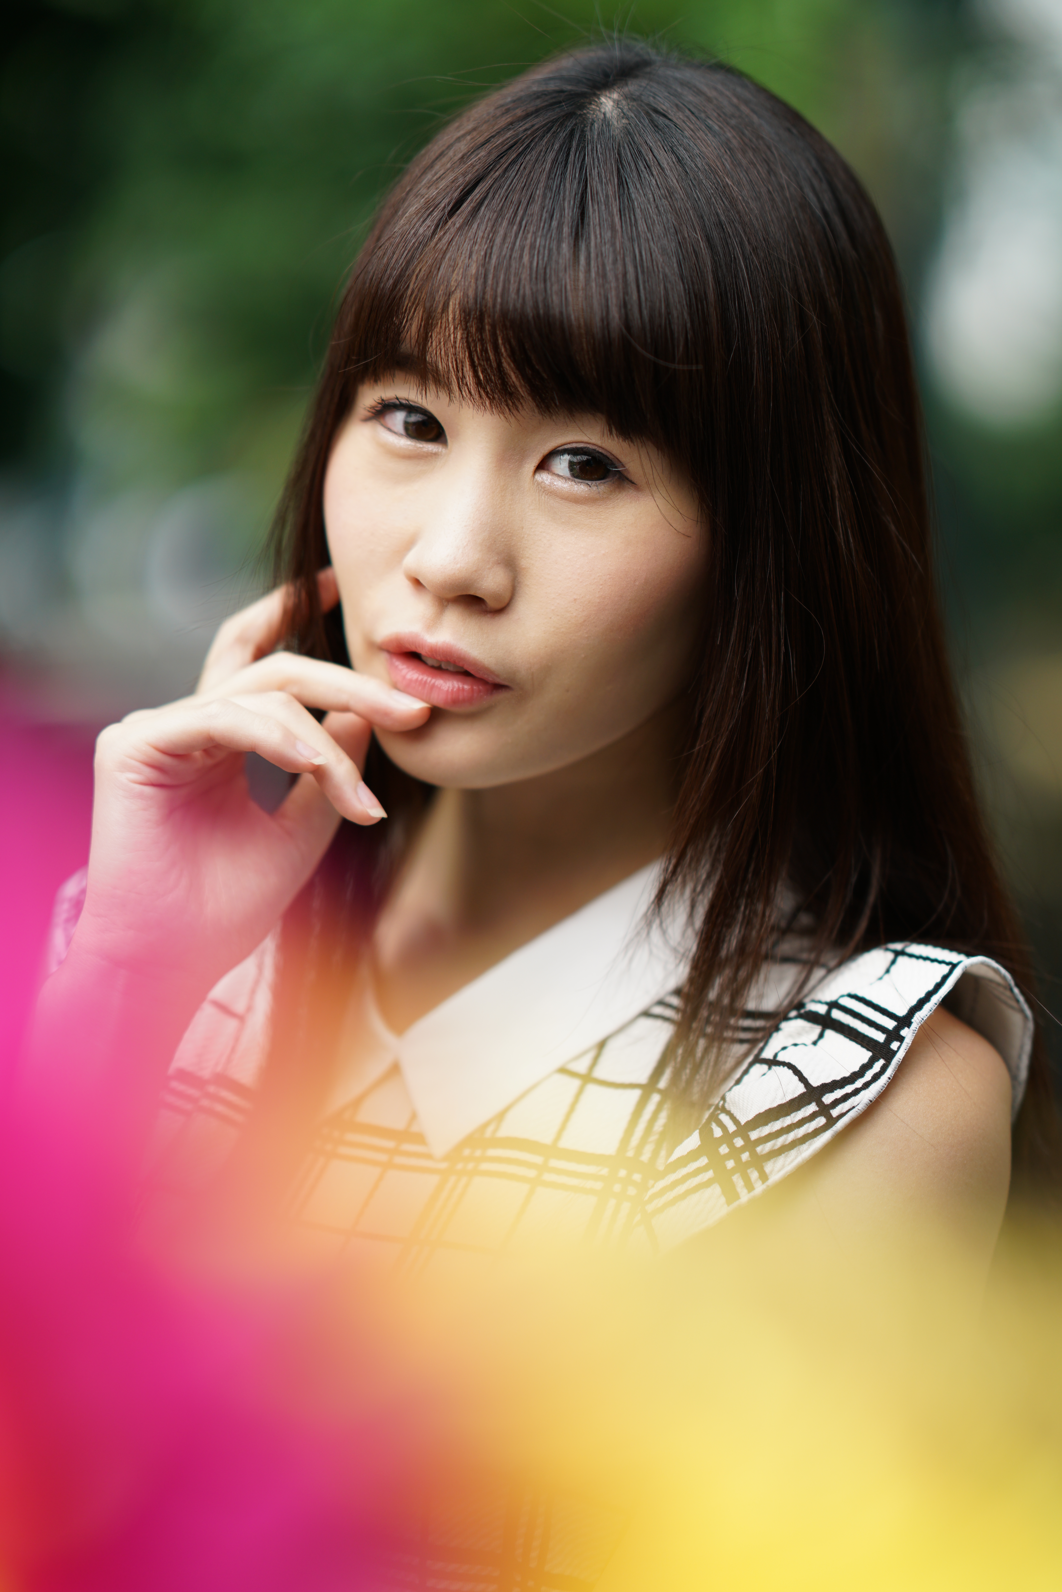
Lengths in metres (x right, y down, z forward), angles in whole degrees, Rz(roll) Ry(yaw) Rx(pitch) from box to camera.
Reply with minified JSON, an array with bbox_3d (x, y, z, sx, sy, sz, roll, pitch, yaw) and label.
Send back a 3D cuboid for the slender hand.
[{"bbox_3d":[-0.087,-0.004,1.180,0.092,0.130,0.100,8,8,34],"label":"slender hand"}]

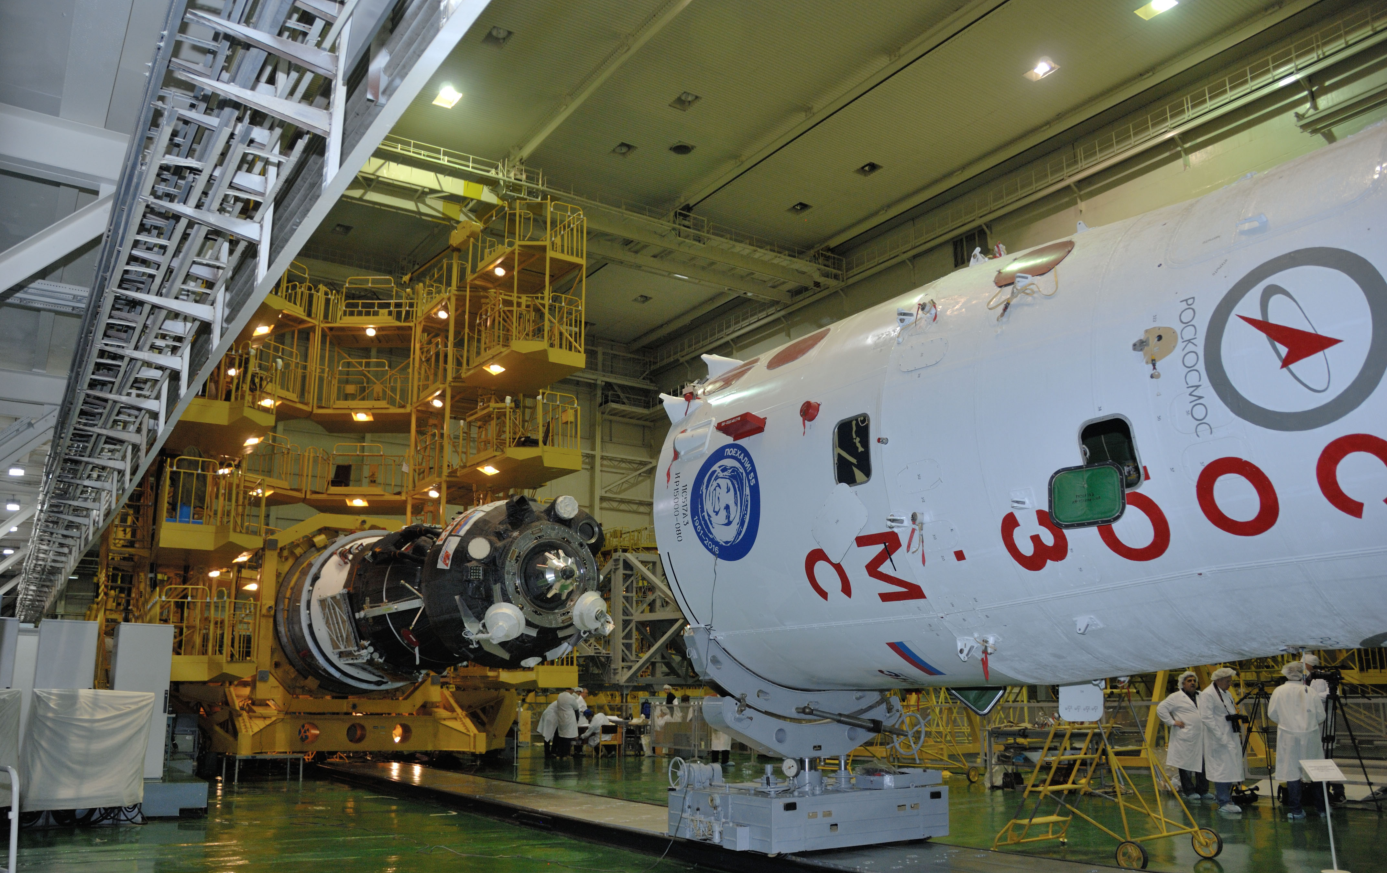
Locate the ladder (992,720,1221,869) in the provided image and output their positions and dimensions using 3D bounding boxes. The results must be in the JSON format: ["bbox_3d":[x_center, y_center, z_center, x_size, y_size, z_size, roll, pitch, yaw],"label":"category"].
[{"bbox_3d":[3.730,3.176,9.692,1.240,1.470,1.870,9,-17,-33],"label":"ladder"}]

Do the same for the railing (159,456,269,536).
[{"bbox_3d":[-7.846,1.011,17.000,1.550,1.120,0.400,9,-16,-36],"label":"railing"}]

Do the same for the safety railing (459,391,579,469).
[{"bbox_3d":[-3.626,-0.069,22.110,1.950,1.380,1.950,9,-17,-33],"label":"safety railing"}]

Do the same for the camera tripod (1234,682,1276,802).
[{"bbox_3d":[7.160,3.908,13.271,0.600,1.500,0.550,4,-14,-17],"label":"camera tripod"}]

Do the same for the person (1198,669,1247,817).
[{"bbox_3d":[6.447,3.709,12.679,0.550,1.740,0.450,12,-19,-43],"label":"person"}]

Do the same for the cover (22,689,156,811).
[{"bbox_3d":[-6.955,3.612,11.961,1.240,1.380,0.650,9,-17,-33],"label":"cover"}]

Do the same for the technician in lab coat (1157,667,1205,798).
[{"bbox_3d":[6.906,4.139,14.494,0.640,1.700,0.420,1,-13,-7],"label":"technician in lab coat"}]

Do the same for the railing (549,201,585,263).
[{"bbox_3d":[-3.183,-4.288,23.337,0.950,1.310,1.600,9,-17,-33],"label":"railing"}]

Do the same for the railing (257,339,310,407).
[{"bbox_3d":[-9.213,-1.428,23.400,0.120,1.200,1.500,-6,-14,23],"label":"railing"}]

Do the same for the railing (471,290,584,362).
[{"bbox_3d":[-3.632,-2.203,22.614,1.950,1.380,1.900,9,-17,-33],"label":"railing"}]

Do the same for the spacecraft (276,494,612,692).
[{"bbox_3d":[-3.804,2.484,16.029,2.960,2.960,7.900,9,-17,-33],"label":"spacecraft"}]

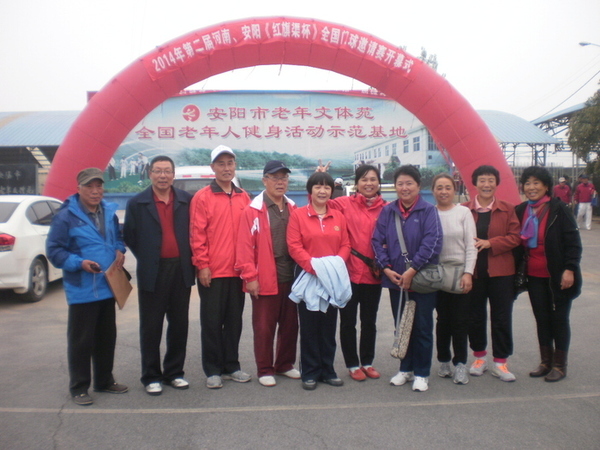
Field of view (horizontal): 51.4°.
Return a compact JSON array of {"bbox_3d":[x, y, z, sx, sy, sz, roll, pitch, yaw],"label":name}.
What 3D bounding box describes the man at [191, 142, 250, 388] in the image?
[{"bbox_3d":[-0.590,0.300,4.690,0.460,1.780,0.330,-1,4,-20],"label":"man"}]

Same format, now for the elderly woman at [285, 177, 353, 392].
[{"bbox_3d":[0.145,0.405,4.650,0.500,1.600,0.360,0,4,-5],"label":"elderly woman"}]

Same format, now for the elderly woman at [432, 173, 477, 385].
[{"bbox_3d":[1.110,0.388,4.663,0.480,1.547,0.340,1,4,10],"label":"elderly woman"}]

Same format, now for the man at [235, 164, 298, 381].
[{"bbox_3d":[-0.239,0.350,4.740,0.490,1.690,0.340,-2,4,-24],"label":"man"}]

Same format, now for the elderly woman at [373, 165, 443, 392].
[{"bbox_3d":[0.775,0.372,4.498,0.520,1.601,0.400,1,4,13],"label":"elderly woman"}]

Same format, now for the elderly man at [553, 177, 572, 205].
[{"bbox_3d":[8.287,-0.668,19.699,0.560,1.658,0.360,0,4,5],"label":"elderly man"}]

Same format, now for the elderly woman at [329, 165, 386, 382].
[{"bbox_3d":[0.421,0.360,4.820,0.530,1.650,0.340,-1,4,-8],"label":"elderly woman"}]

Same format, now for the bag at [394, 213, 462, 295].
[{"bbox_3d":[0.946,0.216,4.560,0.500,0.570,0.200,0,4,7],"label":"bag"}]

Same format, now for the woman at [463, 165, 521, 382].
[{"bbox_3d":[1.430,0.356,4.710,0.500,1.604,0.360,1,4,12],"label":"woman"}]

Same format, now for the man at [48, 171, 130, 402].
[{"bbox_3d":[-1.502,0.410,4.430,0.510,1.630,0.370,-2,4,-34],"label":"man"}]

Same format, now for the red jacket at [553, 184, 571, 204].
[{"bbox_3d":[8.279,-0.955,19.680,0.560,0.630,0.300,0,4,5],"label":"red jacket"}]

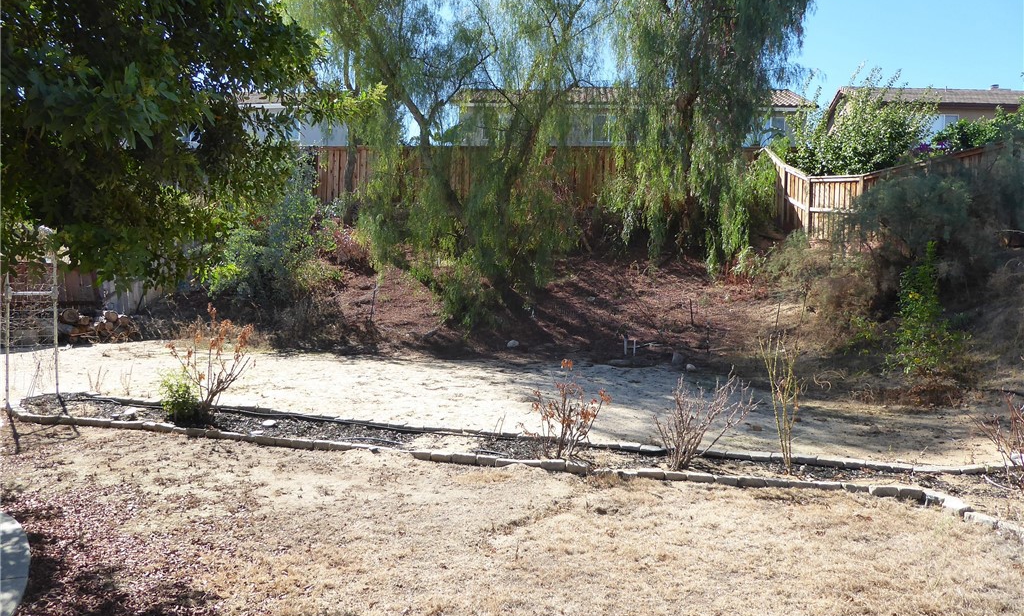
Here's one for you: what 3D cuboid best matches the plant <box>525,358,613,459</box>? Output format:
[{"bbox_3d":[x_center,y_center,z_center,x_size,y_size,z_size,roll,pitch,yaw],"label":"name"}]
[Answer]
[{"bbox_3d":[0.492,0.895,6.550,0.724,0.881,0.700,0,2,0],"label":"plant"}]

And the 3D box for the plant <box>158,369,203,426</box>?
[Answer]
[{"bbox_3d":[-3.670,0.992,8.200,0.470,0.590,0.460,0,2,0],"label":"plant"}]

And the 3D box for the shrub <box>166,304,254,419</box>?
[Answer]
[{"bbox_3d":[-3.466,0.609,8.500,0.985,1.279,0.880,0,2,0],"label":"shrub"}]

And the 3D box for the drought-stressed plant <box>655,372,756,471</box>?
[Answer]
[{"bbox_3d":[1.609,0.944,6.150,0.807,0.803,0.740,0,2,0],"label":"drought-stressed plant"}]

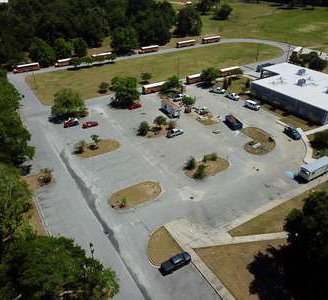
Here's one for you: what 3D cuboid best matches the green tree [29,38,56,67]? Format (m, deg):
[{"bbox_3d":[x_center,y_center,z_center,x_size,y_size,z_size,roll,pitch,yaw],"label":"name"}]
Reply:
[{"bbox_3d":[-60.230,-48.320,149.180,12.410,12.790,12.410,-1,33,0],"label":"green tree"}]

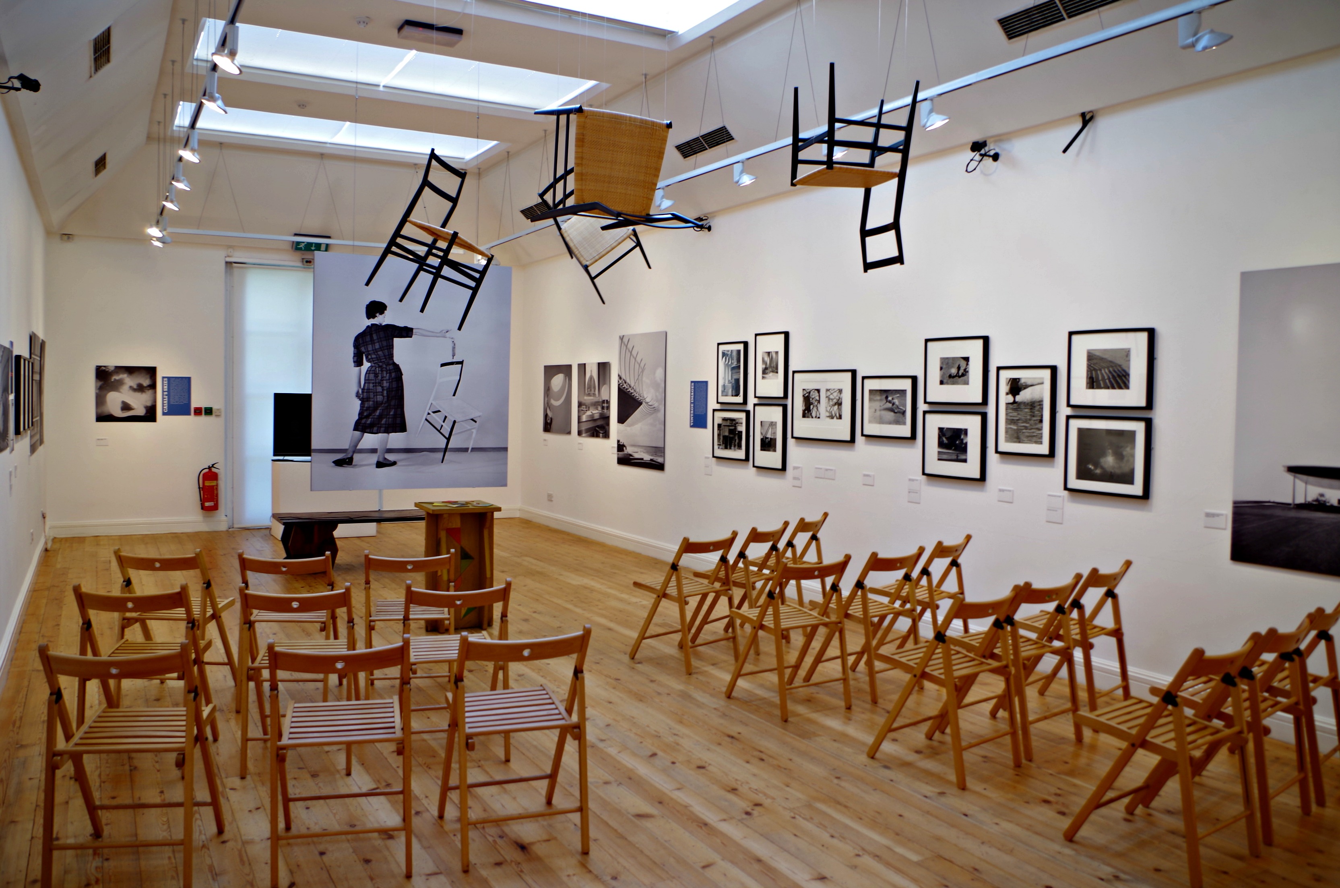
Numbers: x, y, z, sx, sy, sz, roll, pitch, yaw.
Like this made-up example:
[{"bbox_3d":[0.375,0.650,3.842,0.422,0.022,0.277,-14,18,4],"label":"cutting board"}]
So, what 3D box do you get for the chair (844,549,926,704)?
[{"bbox_3d":[1.046,0.917,5.384,0.435,0.770,0.500,-1,4,-41],"label":"chair"}]

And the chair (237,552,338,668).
[{"bbox_3d":[-1.887,0.895,5.029,0.432,0.775,0.505,0,2,-10],"label":"chair"}]

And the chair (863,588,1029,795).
[{"bbox_3d":[1.172,0.972,4.268,0.432,0.775,0.505,-1,3,-39],"label":"chair"}]

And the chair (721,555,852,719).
[{"bbox_3d":[0.600,0.927,5.071,0.435,0.770,0.500,-1,3,-33],"label":"chair"}]

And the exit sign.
[{"bbox_3d":[-3.988,-2.227,11.117,0.375,0.170,0.080,-1,3,-30],"label":"exit sign"}]

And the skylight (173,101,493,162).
[{"bbox_3d":[-3.177,-2.992,9.692,2.880,0.120,1.320,-1,3,-30],"label":"skylight"}]

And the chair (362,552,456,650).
[{"bbox_3d":[-1.314,0.894,5.091,0.435,0.770,0.500,0,3,-13],"label":"chair"}]

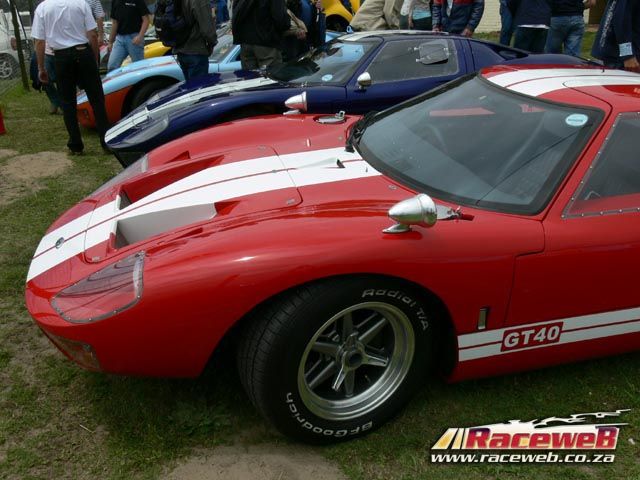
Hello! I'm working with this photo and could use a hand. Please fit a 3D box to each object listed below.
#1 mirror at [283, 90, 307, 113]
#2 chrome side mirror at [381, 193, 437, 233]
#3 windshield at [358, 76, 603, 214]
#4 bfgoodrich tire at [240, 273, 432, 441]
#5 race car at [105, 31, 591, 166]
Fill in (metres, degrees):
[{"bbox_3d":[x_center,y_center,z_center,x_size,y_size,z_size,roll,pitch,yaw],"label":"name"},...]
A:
[{"bbox_3d":[-0.122,-0.697,3.280,0.130,0.110,0.100,-2,24,-2],"label":"mirror"},{"bbox_3d":[0.248,-0.075,1.835,0.135,0.110,0.100,-12,26,-24],"label":"chrome side mirror"},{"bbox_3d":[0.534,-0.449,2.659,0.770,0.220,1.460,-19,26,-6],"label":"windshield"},{"bbox_3d":[0.077,0.356,2.152,0.640,0.640,0.230,-12,24,-23],"label":"bfgoodrich tire"},{"bbox_3d":[0.354,-1.164,5.383,4.150,1.030,1.780,-10,23,-16],"label":"race car"}]

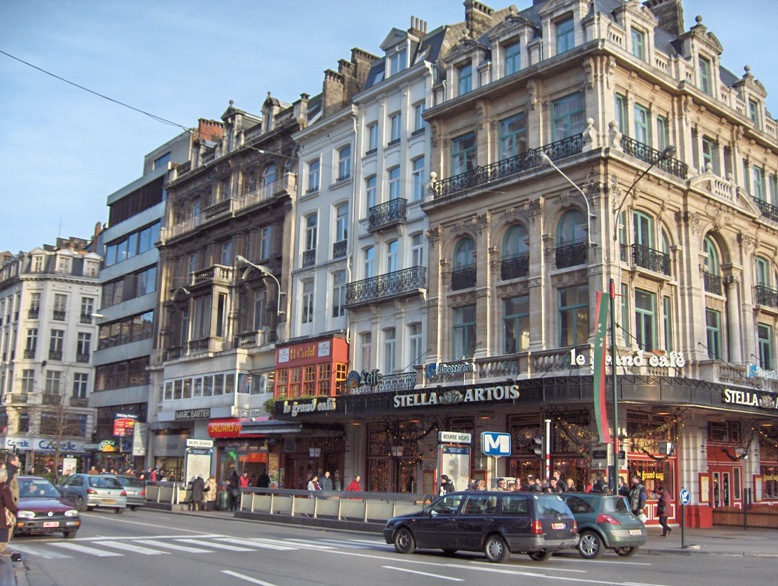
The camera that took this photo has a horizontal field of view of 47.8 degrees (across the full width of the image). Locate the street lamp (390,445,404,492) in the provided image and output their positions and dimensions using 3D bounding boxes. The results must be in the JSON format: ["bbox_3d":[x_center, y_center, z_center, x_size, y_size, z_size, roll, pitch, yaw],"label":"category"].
[{"bbox_3d":[0.322,7.574,35.197,0.470,2.960,0.470,12,-16,-40],"label":"street lamp"}]

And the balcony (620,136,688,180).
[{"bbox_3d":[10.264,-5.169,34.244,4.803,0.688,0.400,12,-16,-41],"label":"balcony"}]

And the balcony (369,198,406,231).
[{"bbox_3d":[-0.054,-3.556,40.628,0.500,1.173,2.230,11,-15,-39],"label":"balcony"}]

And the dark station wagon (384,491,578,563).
[{"bbox_3d":[1.900,5.104,19.393,4.340,1.440,1.710,-10,-16,42],"label":"dark station wagon"}]

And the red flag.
[{"bbox_3d":[5.576,1.922,22.929,0.550,4.020,0.250,8,-14,-29],"label":"red flag"}]

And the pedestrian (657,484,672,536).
[{"bbox_3d":[8.882,7.050,28.195,0.550,1.620,0.480,6,-13,-21],"label":"pedestrian"}]

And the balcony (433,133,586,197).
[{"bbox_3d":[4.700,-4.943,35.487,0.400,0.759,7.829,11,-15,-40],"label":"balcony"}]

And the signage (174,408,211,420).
[{"bbox_3d":[-11.891,7.361,53.148,0.150,0.600,4.400,11,-15,-39],"label":"signage"}]

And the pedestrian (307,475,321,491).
[{"bbox_3d":[-3.113,8.320,36.043,0.400,1.660,0.520,-7,-15,34],"label":"pedestrian"}]

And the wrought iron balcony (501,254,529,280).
[{"bbox_3d":[4.987,-0.994,34.510,0.200,0.906,1.407,11,-15,-40],"label":"wrought iron balcony"}]

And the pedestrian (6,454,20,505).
[{"bbox_3d":[-6.438,3.649,14.974,0.400,1.760,0.500,6,-13,-24],"label":"pedestrian"}]

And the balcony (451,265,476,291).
[{"bbox_3d":[3.229,-0.650,37.418,0.250,0.880,1.530,12,-16,-40],"label":"balcony"}]

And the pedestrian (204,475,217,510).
[{"bbox_3d":[-8.134,9.080,39.740,0.500,1.640,0.400,4,-12,-12],"label":"pedestrian"}]

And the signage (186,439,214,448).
[{"bbox_3d":[-8.383,6.695,39.000,1.350,0.360,0.150,11,-15,-39],"label":"signage"}]

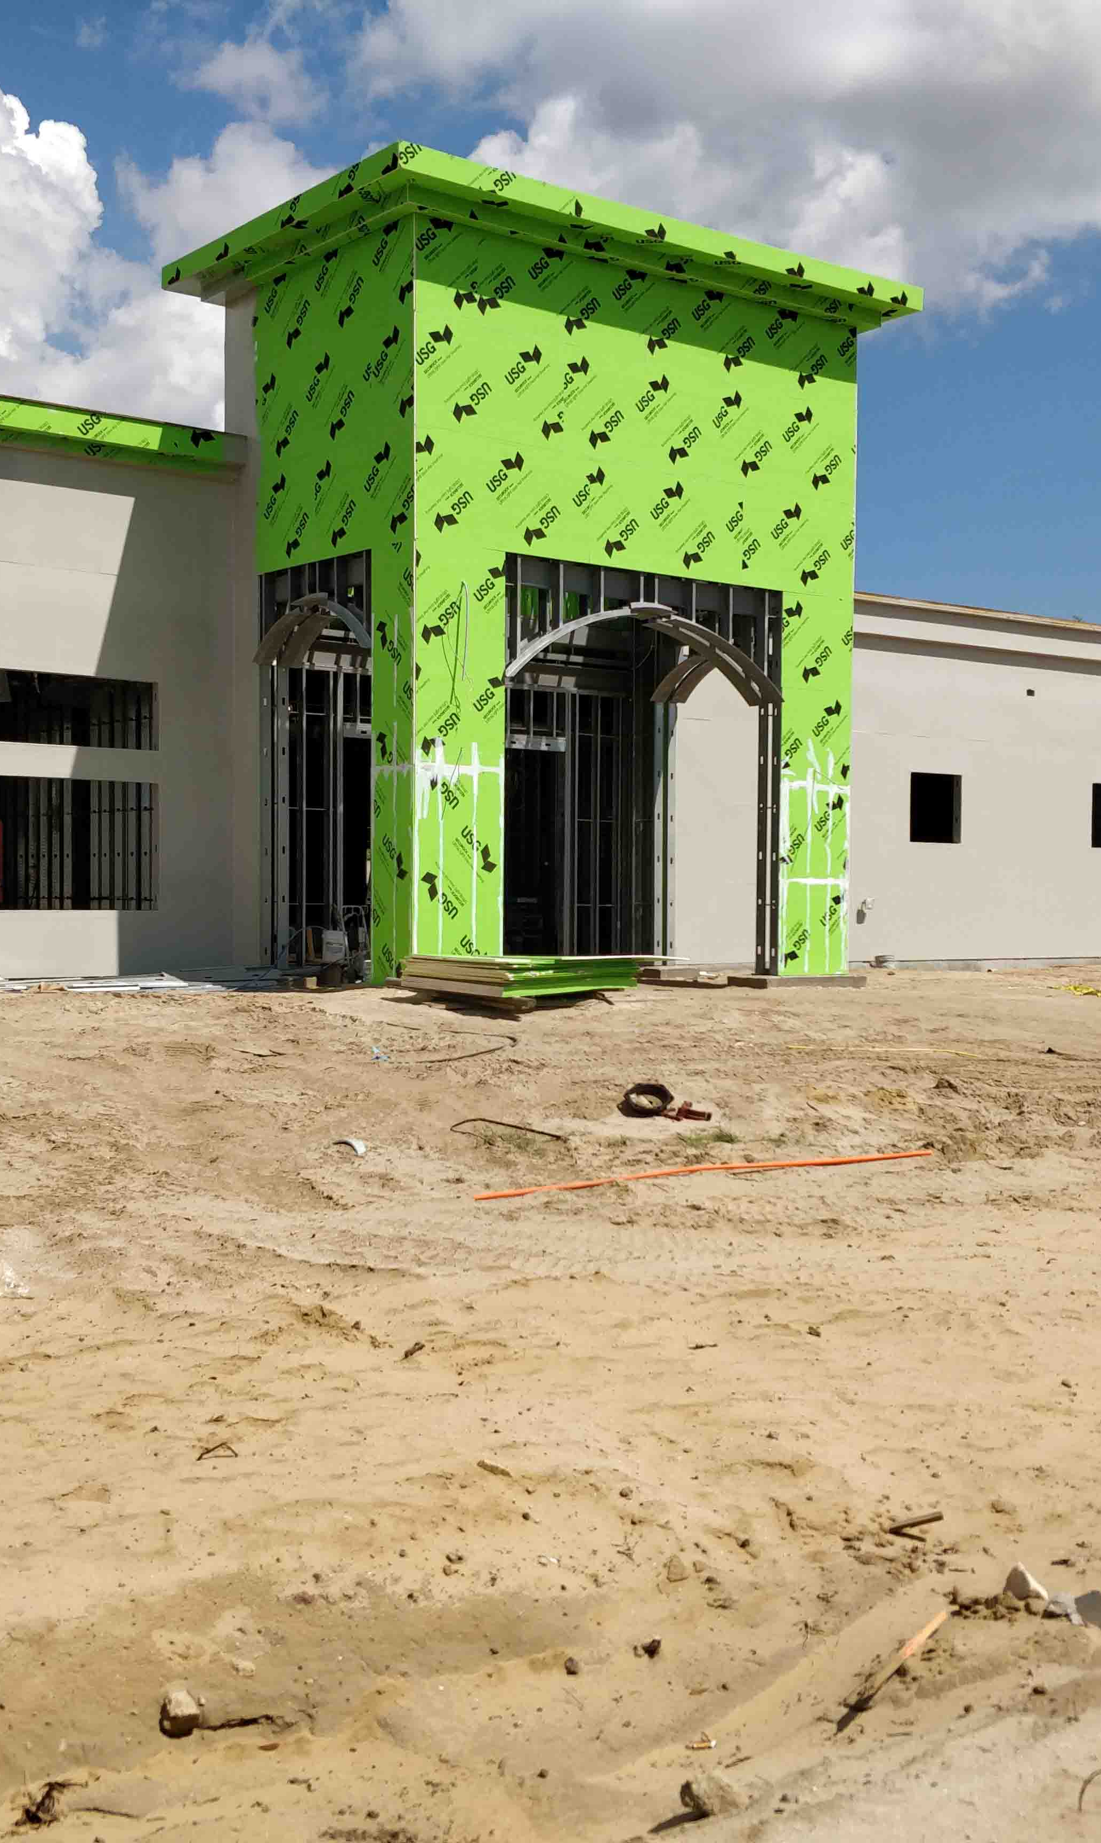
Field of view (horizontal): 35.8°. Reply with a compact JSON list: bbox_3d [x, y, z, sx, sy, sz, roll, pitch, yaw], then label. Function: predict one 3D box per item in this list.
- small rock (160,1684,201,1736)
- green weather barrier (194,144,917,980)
[{"bbox_3d":[-0.696,1.486,3.200,0.075,0.060,0.070,0,1,0],"label":"small rock"},{"bbox_3d":[0.080,-3.800,22.500,8.000,8.950,4.900,-1,1,-36],"label":"green weather barrier"}]

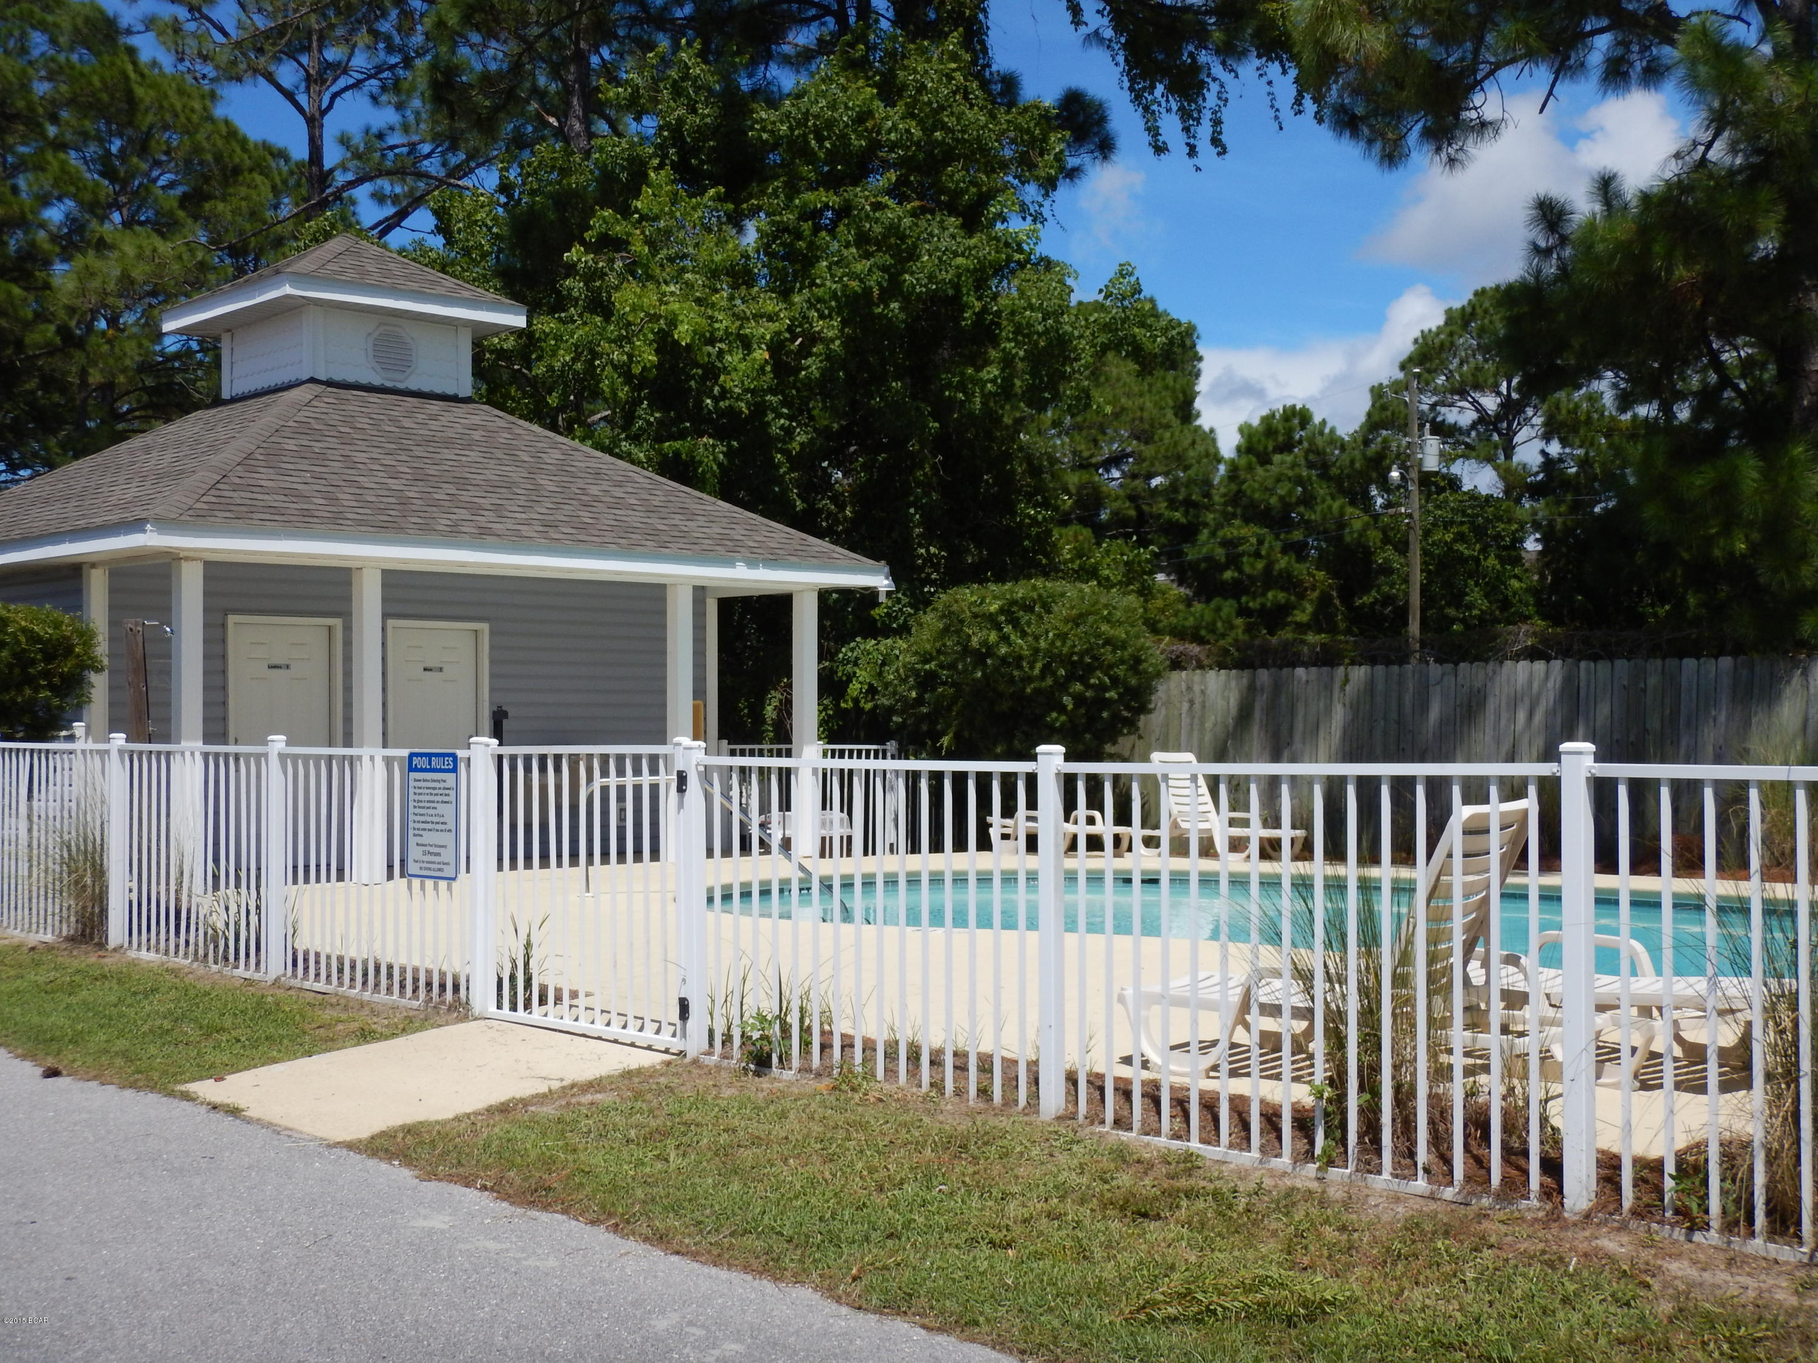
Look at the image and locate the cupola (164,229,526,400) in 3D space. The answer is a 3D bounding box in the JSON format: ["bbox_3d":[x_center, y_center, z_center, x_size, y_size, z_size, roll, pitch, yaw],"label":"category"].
[{"bbox_3d":[-5.272,-3.416,19.674,2.430,1.550,2.430,1,-1,-44],"label":"cupola"}]

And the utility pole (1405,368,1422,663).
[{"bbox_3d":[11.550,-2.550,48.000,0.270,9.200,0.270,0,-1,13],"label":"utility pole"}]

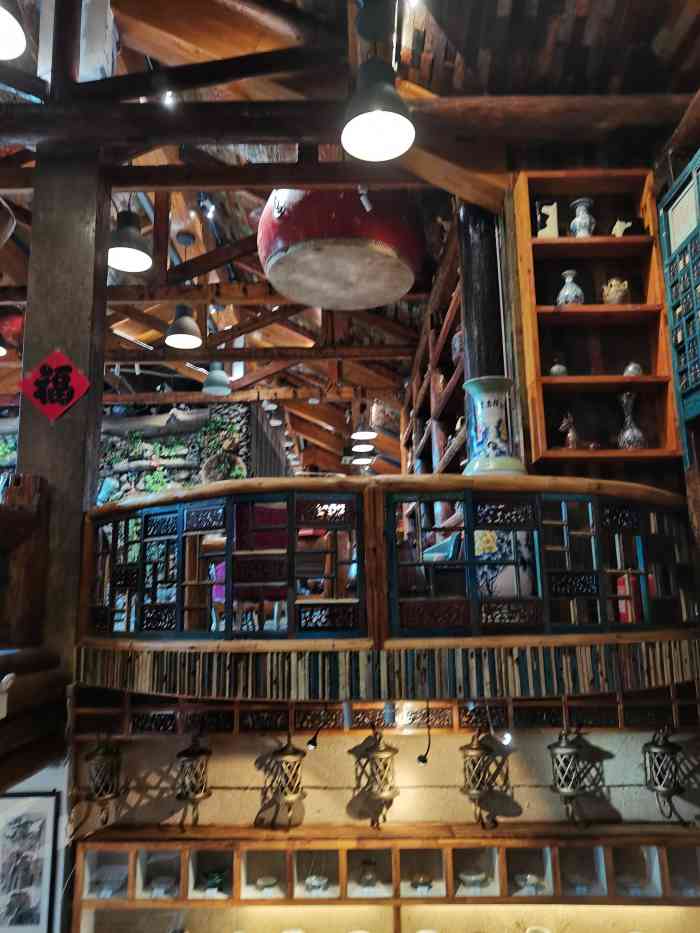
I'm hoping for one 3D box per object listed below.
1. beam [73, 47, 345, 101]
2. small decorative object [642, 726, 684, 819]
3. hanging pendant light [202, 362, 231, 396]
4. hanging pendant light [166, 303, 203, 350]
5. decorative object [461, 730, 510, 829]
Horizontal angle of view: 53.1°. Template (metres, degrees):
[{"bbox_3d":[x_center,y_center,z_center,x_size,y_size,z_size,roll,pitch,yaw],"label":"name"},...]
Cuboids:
[{"bbox_3d":[-1.004,-2.818,5.002,1.958,0.130,0.120,-10,-11,-2],"label":"beam"},{"bbox_3d":[1.921,1.883,4.308,0.235,0.519,0.259,-1,-11,0],"label":"small decorative object"},{"bbox_3d":[-1.853,-1.246,9.790,0.400,0.400,0.400,-1,-11,0],"label":"hanging pendant light"},{"bbox_3d":[-1.634,-1.388,6.900,0.360,0.370,0.360,-1,-11,0],"label":"hanging pendant light"},{"bbox_3d":[0.795,1.919,4.305,0.235,0.541,0.259,-1,-11,0],"label":"decorative object"}]

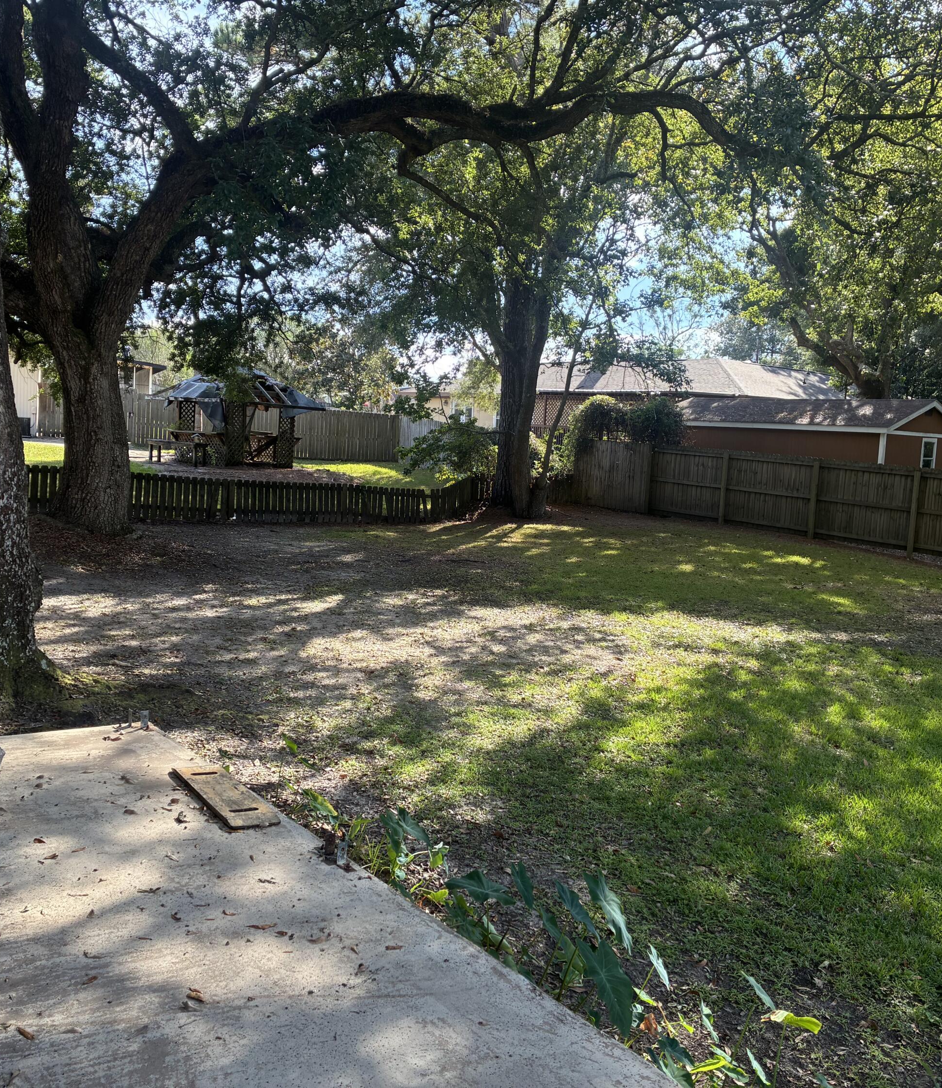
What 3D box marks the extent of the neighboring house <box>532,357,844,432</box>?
[{"bbox_3d":[9.416,-5.264,44.574,11.000,4.150,11.000,-2,7,-44],"label":"neighboring house"}]

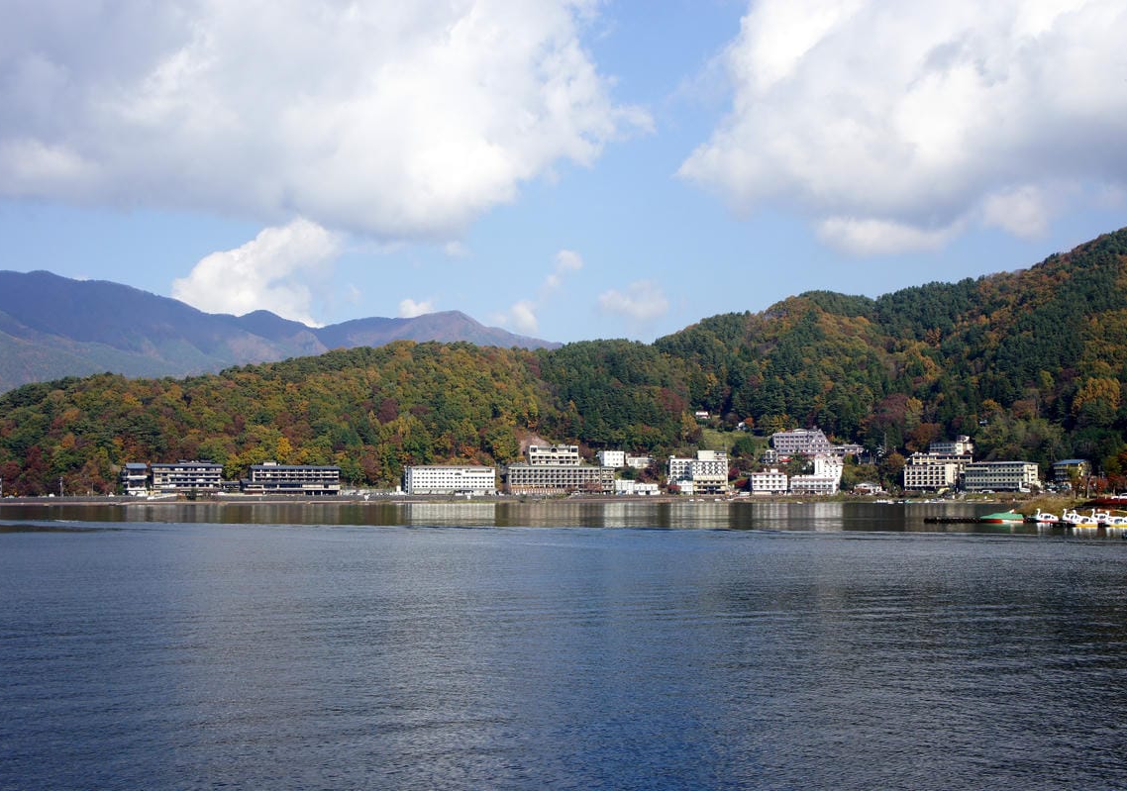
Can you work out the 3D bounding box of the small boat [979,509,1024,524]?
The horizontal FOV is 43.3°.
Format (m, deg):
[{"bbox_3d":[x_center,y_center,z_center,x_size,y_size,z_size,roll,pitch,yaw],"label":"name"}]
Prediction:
[{"bbox_3d":[56.868,15.694,184.000,5.600,1.750,2.100,-1,-4,11],"label":"small boat"}]

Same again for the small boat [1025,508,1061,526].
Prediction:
[{"bbox_3d":[63.419,15.813,186.000,3.000,2.000,1.700,-1,-4,11],"label":"small boat"}]

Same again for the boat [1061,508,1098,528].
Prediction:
[{"bbox_3d":[60.520,14.315,165.000,3.000,2.000,1.700,-1,-4,11],"label":"boat"}]

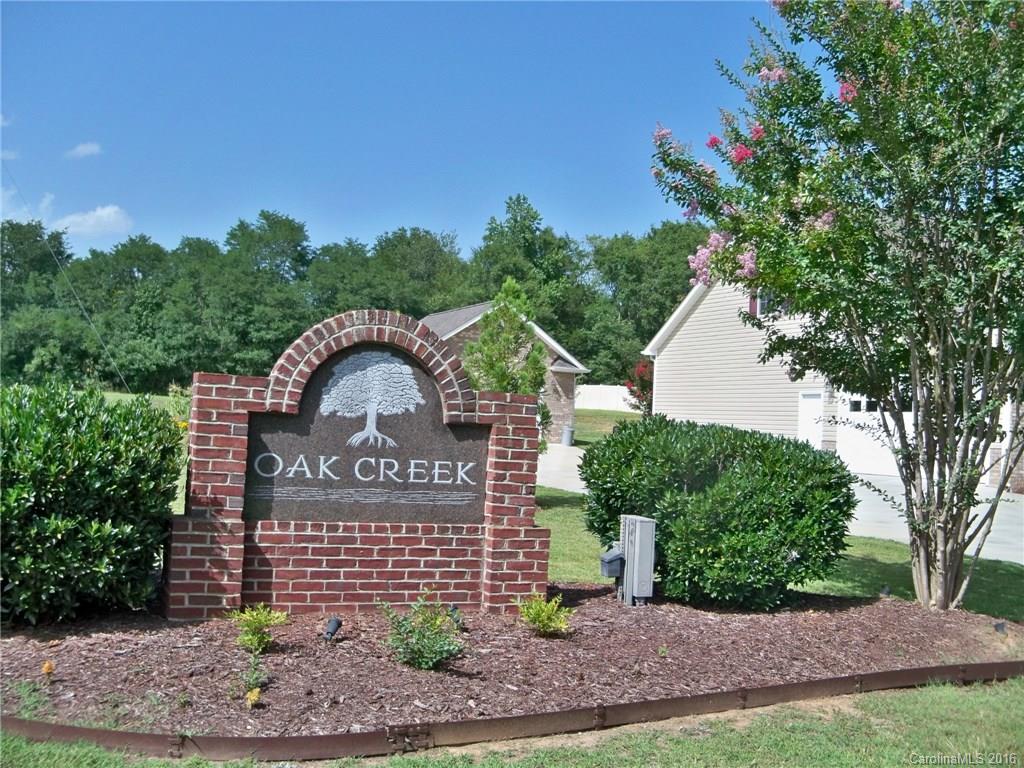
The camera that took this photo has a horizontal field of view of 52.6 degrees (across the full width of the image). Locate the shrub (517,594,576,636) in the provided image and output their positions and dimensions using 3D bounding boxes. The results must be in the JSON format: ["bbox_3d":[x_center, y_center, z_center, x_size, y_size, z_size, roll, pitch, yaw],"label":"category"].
[{"bbox_3d":[0.201,1.379,6.220,0.340,0.250,0.320,2,-6,0],"label":"shrub"}]

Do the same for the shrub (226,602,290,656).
[{"bbox_3d":[-1.340,1.287,5.450,0.330,0.265,0.300,2,-6,0],"label":"shrub"}]

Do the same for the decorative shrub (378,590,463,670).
[{"bbox_3d":[-0.483,1.297,5.470,0.430,0.390,0.400,2,-6,0],"label":"decorative shrub"}]

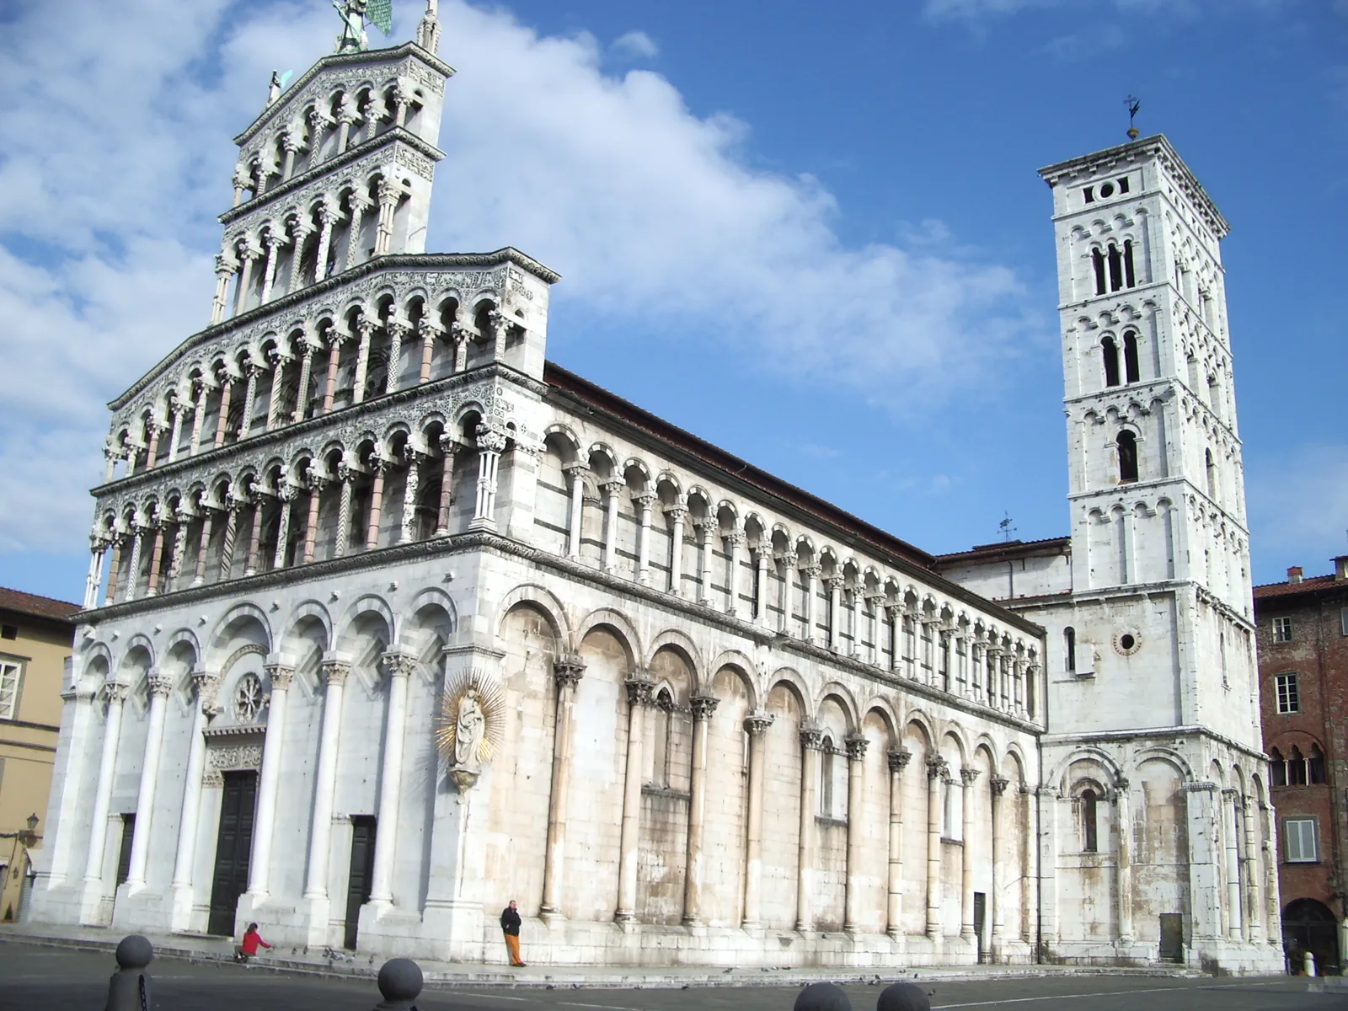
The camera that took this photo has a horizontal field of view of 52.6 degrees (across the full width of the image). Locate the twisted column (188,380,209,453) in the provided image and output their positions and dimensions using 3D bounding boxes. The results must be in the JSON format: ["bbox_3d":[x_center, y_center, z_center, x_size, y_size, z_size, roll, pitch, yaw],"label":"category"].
[{"bbox_3d":[-17.867,-3.264,51.307,0.460,3.000,0.460,-11,-22,37],"label":"twisted column"}]

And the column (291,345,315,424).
[{"bbox_3d":[-12.906,-4.243,47.356,0.520,3.150,0.520,-11,-22,37],"label":"column"}]

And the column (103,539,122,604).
[{"bbox_3d":[-21.669,2.551,52.645,0.500,2.980,0.500,-11,-22,37],"label":"column"}]

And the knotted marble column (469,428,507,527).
[{"bbox_3d":[-5.322,-0.780,38.977,0.720,2.818,0.720,-11,-22,36],"label":"knotted marble column"}]

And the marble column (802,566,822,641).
[{"bbox_3d":[5.090,3.646,50.258,0.400,2.880,0.400,-11,-22,37],"label":"marble column"}]

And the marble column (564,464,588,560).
[{"bbox_3d":[-3.243,0.262,44.843,0.480,3.200,0.460,-11,-22,36],"label":"marble column"}]

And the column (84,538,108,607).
[{"bbox_3d":[-22.738,2.732,53.435,0.550,3.040,0.550,-11,-22,37],"label":"column"}]

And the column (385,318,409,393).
[{"bbox_3d":[-8.926,-4.691,43.360,0.470,2.730,0.470,-11,-22,36],"label":"column"}]

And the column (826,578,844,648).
[{"bbox_3d":[6.401,4.254,53.880,0.520,3.080,0.520,-11,-22,37],"label":"column"}]

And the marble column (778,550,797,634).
[{"bbox_3d":[4.303,3.295,51.322,0.530,3.180,0.530,-11,-22,37],"label":"marble column"}]

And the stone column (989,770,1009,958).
[{"bbox_3d":[14.136,15.659,59.244,0.600,7.800,0.620,-11,-22,37],"label":"stone column"}]

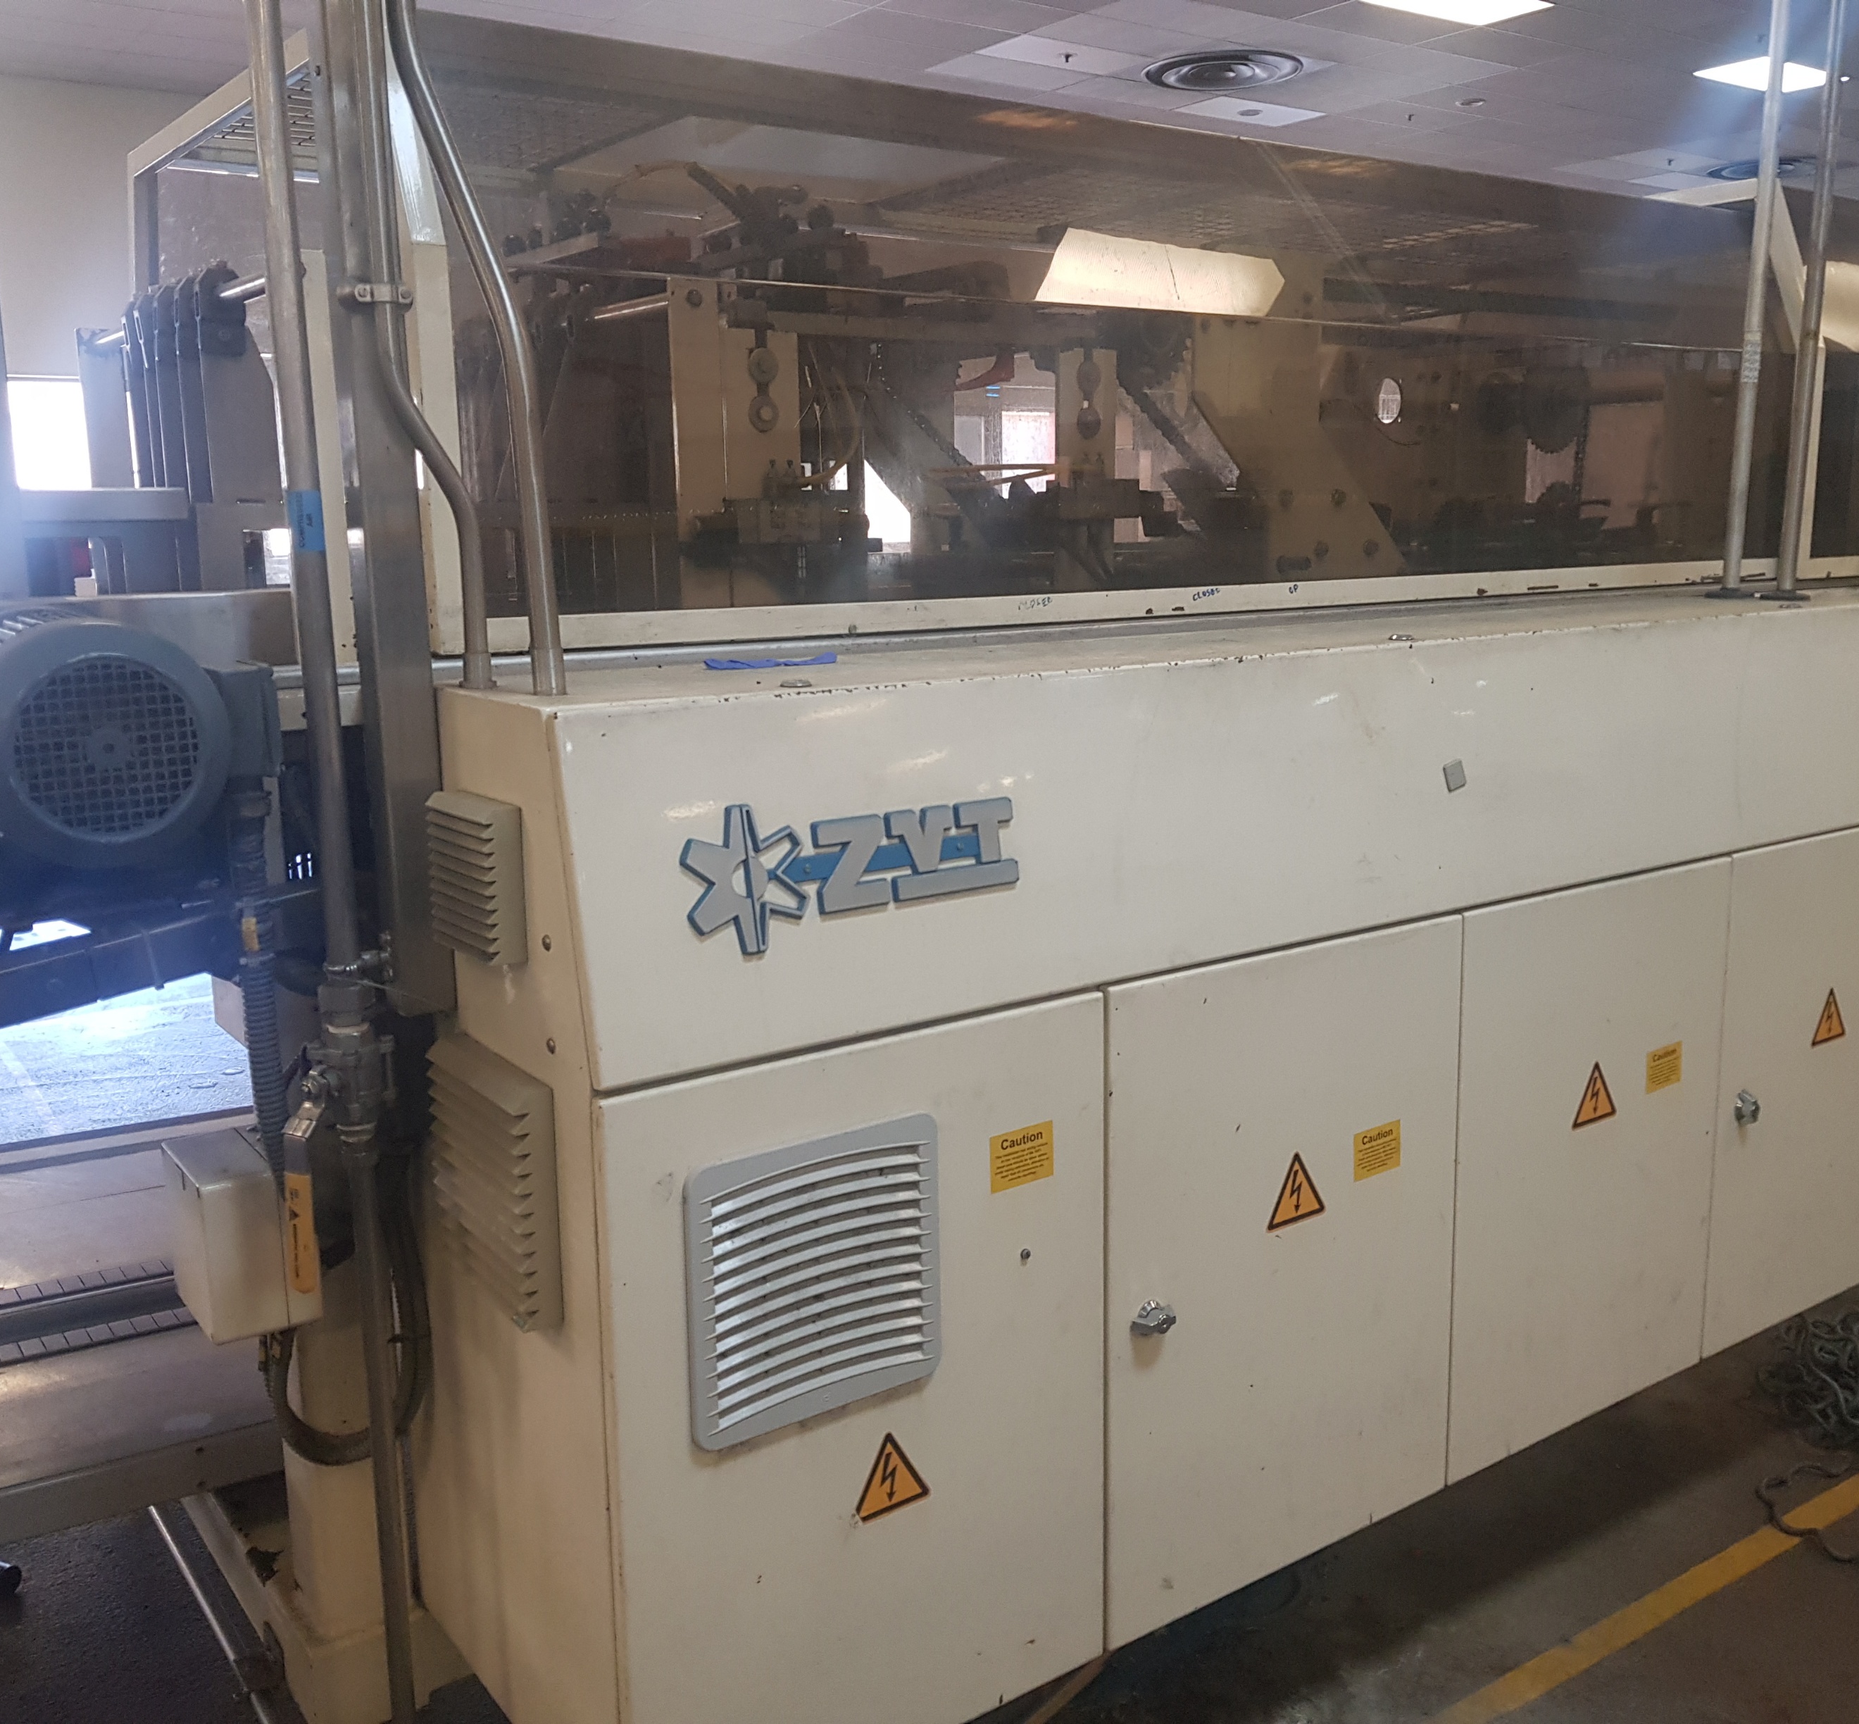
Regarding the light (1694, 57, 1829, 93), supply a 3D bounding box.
[{"bbox_3d":[6.399,-5.992,13.145,1.200,0.080,0.600,-8,14,-34],"label":"light"}]

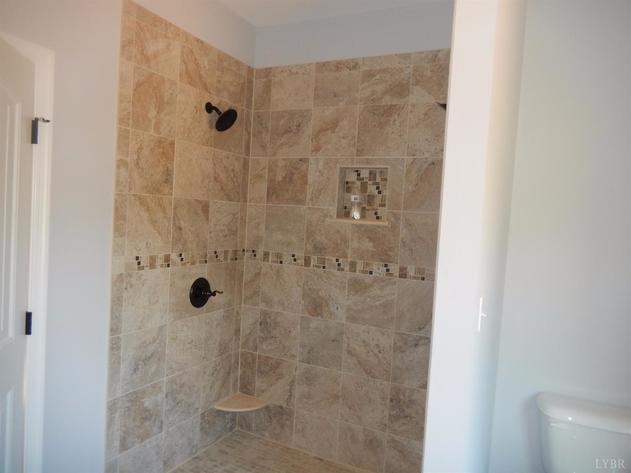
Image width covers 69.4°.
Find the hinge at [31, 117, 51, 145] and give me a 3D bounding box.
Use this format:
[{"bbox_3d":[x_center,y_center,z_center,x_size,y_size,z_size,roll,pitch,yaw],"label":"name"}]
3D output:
[{"bbox_3d":[-1.081,-0.416,1.798,0.035,0.096,0.048,5,3,27],"label":"hinge"}]

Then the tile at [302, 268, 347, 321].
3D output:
[{"bbox_3d":[0.055,0.361,2.840,0.303,0.303,0.013,5,3,26],"label":"tile"}]

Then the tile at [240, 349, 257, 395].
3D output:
[{"bbox_3d":[-0.456,0.931,3.102,0.138,0.299,0.013,5,3,26],"label":"tile"}]

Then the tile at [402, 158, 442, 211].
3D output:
[{"bbox_3d":[0.648,-0.290,2.553,0.303,0.306,0.012,4,2,26],"label":"tile"}]

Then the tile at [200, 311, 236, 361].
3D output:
[{"bbox_3d":[-0.616,0.626,2.903,0.013,0.302,0.293,5,3,26],"label":"tile"}]

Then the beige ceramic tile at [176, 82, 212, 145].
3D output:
[{"bbox_3d":[-0.677,-0.677,2.591,0.012,0.304,0.303,4,2,26],"label":"beige ceramic tile"}]

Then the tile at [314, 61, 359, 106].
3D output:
[{"bbox_3d":[0.130,-0.929,2.785,0.303,0.279,0.013,5,3,26],"label":"tile"}]

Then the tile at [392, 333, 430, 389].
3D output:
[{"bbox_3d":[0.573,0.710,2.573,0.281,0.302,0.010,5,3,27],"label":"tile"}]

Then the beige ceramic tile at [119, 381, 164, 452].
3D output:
[{"bbox_3d":[-0.905,0.936,2.369,0.013,0.299,0.296,5,3,26],"label":"beige ceramic tile"}]

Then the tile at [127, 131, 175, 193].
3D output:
[{"bbox_3d":[-0.831,-0.364,2.328,0.011,0.306,0.296,5,3,27],"label":"tile"}]

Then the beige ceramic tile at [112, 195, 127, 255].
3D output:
[{"bbox_3d":[-0.928,-0.057,2.159,0.010,0.302,0.072,5,3,26],"label":"beige ceramic tile"}]

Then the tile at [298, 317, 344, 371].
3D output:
[{"bbox_3d":[0.038,0.664,2.840,0.302,0.302,0.010,5,3,26],"label":"tile"}]

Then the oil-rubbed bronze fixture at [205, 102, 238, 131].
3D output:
[{"bbox_3d":[-0.540,-0.691,2.621,0.188,0.172,0.152,5,3,27],"label":"oil-rubbed bronze fixture"}]

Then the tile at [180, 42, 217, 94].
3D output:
[{"bbox_3d":[-0.661,-0.930,2.564,0.013,0.209,0.310,5,3,26],"label":"tile"}]

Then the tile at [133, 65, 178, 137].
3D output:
[{"bbox_3d":[-0.809,-0.669,2.309,0.010,0.302,0.302,5,3,26],"label":"tile"}]

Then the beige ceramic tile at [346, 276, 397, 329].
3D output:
[{"bbox_3d":[0.329,0.386,2.690,0.302,0.302,0.010,5,3,27],"label":"beige ceramic tile"}]

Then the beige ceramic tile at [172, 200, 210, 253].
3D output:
[{"bbox_3d":[-0.712,-0.060,2.615,0.012,0.304,0.303,4,2,26],"label":"beige ceramic tile"}]

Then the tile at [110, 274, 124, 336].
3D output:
[{"bbox_3d":[-0.953,0.329,2.185,0.012,0.297,0.067,4,2,26],"label":"tile"}]

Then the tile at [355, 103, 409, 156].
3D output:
[{"bbox_3d":[0.389,-0.613,2.654,0.302,0.302,0.010,5,3,26],"label":"tile"}]

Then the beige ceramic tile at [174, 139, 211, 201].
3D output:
[{"bbox_3d":[-0.695,-0.368,2.603,0.012,0.306,0.303,4,2,26],"label":"beige ceramic tile"}]

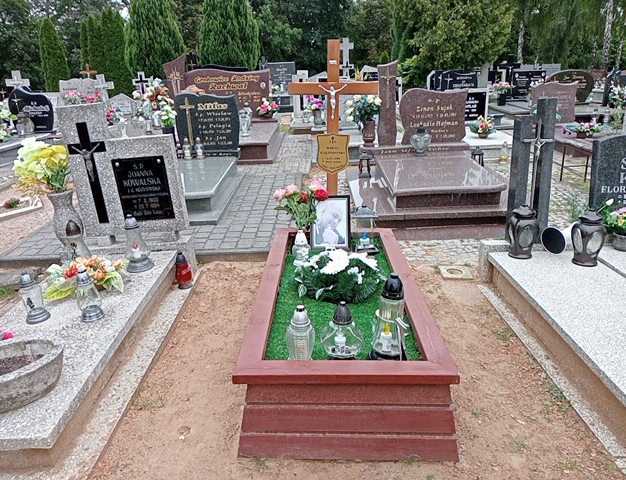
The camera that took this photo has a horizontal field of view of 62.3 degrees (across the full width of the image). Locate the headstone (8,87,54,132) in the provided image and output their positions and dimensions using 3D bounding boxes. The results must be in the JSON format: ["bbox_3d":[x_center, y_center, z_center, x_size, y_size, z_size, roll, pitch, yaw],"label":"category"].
[{"bbox_3d":[-3.983,-1.840,7.300,0.600,0.630,0.130,-1,17,0],"label":"headstone"}]

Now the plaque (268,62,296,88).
[{"bbox_3d":[-0.871,-4.375,14.072,0.760,0.837,0.100,-3,18,0],"label":"plaque"}]

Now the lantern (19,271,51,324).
[{"bbox_3d":[-1.535,0.306,2.827,0.137,0.273,0.137,-7,18,1],"label":"lantern"}]

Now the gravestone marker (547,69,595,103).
[{"bbox_3d":[5.422,-3.176,10.794,0.958,0.693,0.100,-3,18,0],"label":"gravestone marker"}]

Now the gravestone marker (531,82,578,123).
[{"bbox_3d":[3.599,-2.038,7.700,0.660,0.610,0.130,-1,17,0],"label":"gravestone marker"}]

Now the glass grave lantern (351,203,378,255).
[{"bbox_3d":[0.382,-0.083,3.680,0.175,0.325,0.175,-1,18,0],"label":"glass grave lantern"}]

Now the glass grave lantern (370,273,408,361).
[{"bbox_3d":[0.338,0.330,2.270,0.170,0.390,0.170,-1,18,0],"label":"glass grave lantern"}]

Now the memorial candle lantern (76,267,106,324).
[{"bbox_3d":[-1.228,0.289,2.812,0.130,0.285,0.130,-6,20,0],"label":"memorial candle lantern"}]

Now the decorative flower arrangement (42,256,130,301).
[{"bbox_3d":[-1.387,0.236,3.170,0.480,0.200,0.340,-6,20,0],"label":"decorative flower arrangement"}]

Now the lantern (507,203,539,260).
[{"bbox_3d":[1.368,-0.056,3.380,0.200,0.330,0.200,-1,17,0],"label":"lantern"}]

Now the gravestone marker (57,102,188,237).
[{"bbox_3d":[-1.423,-0.536,3.968,0.820,0.987,0.090,-5,18,1],"label":"gravestone marker"}]

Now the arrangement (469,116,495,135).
[{"bbox_3d":[2.988,-1.986,9.100,0.470,0.380,0.400,-1,18,0],"label":"arrangement"}]

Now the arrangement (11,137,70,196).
[{"bbox_3d":[-1.684,-0.461,3.200,0.320,0.345,0.310,-4,18,-10],"label":"arrangement"}]

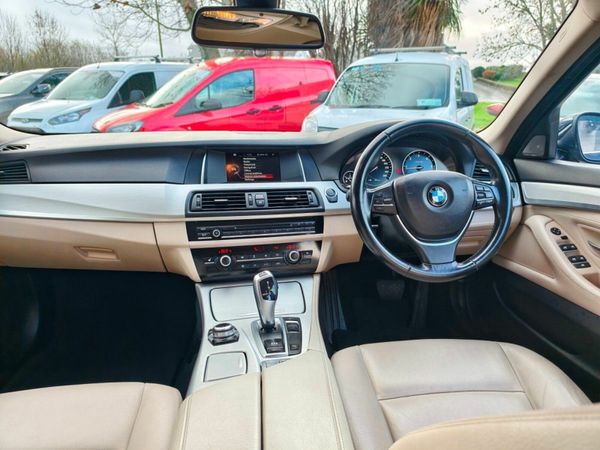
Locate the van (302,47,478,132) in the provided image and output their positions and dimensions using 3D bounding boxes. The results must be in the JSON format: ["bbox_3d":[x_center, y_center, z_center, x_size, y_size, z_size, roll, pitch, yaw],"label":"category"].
[{"bbox_3d":[1.571,-1.705,6.105,1.950,1.870,4.330,9,20,25],"label":"van"}]

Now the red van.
[{"bbox_3d":[-1.343,-1.870,6.796,4.160,1.760,1.850,-14,23,-36],"label":"red van"}]

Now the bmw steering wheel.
[{"bbox_3d":[0.303,-0.057,0.927,0.380,0.380,0.100,-2,-7,-6],"label":"bmw steering wheel"}]

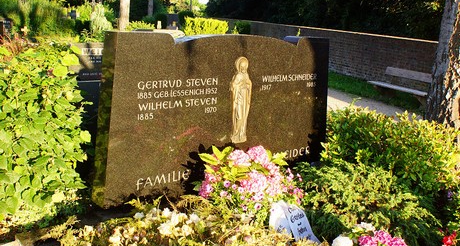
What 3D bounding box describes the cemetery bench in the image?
[{"bbox_3d":[3.985,-0.769,11.330,0.580,0.800,1.660,-4,16,-33],"label":"cemetery bench"}]

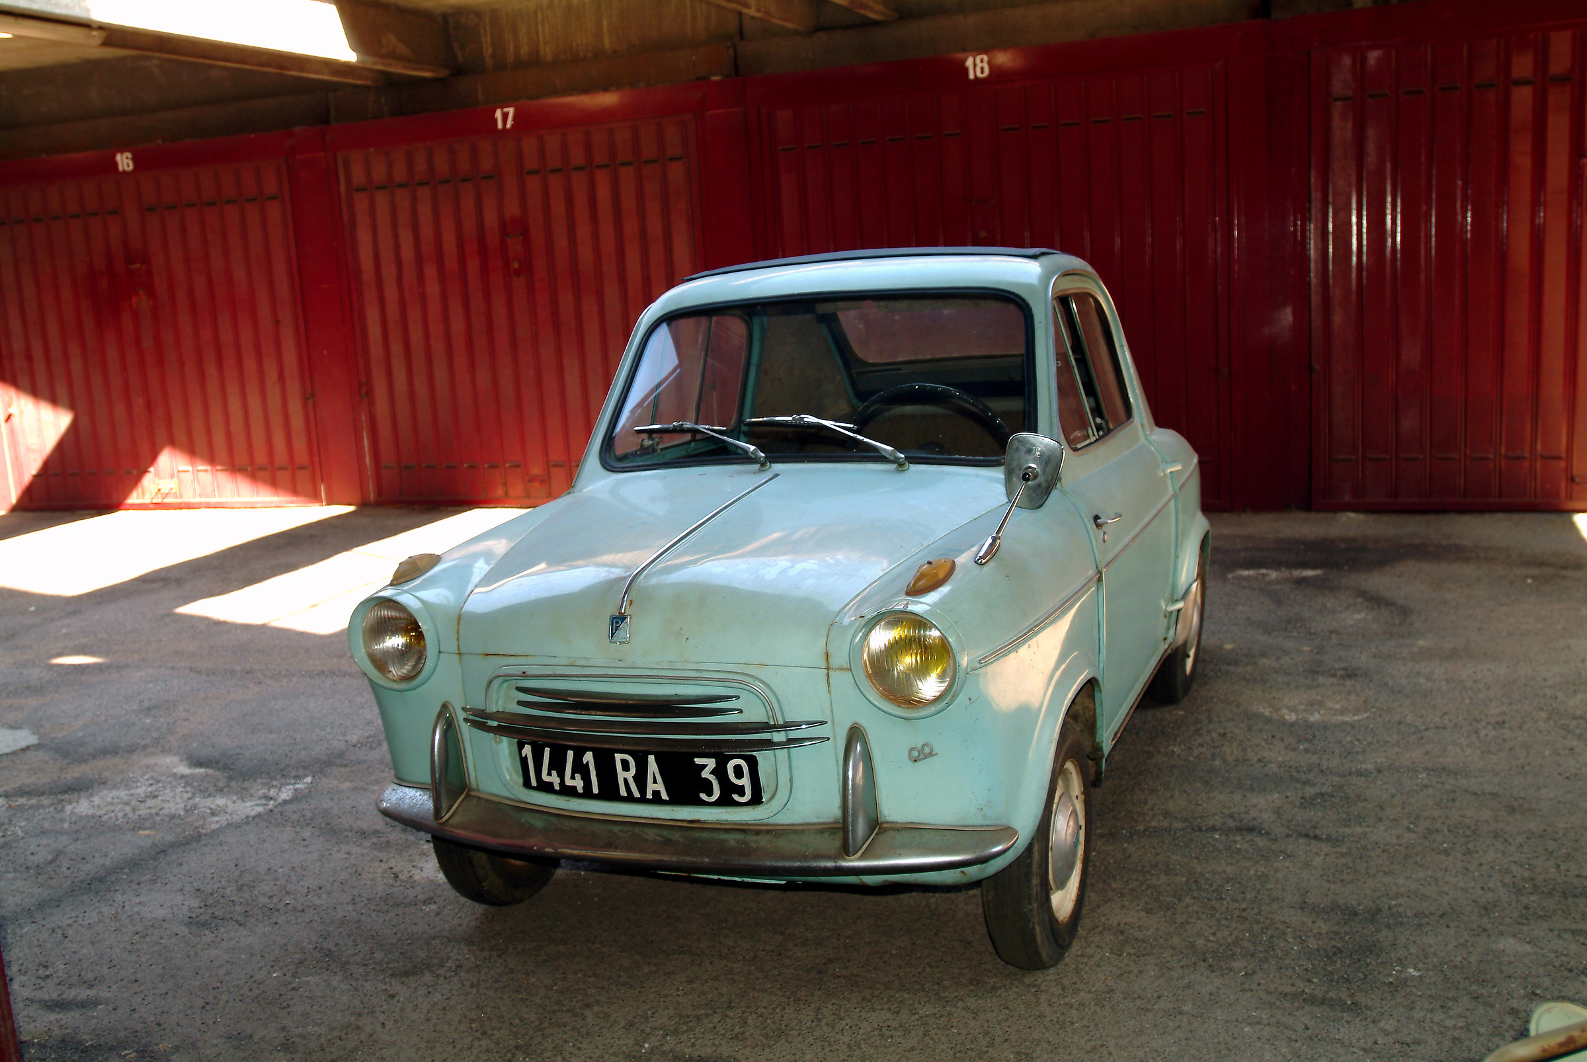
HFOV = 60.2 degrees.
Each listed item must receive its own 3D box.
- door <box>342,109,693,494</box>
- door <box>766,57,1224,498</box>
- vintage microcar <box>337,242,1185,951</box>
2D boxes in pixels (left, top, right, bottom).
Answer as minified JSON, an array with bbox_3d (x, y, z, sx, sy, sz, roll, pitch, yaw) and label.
[{"bbox_3d":[-1.642,-1.244,8.200,2.460,2.220,0.080,0,10,21],"label":"door"},{"bbox_3d":[1.024,-1.221,7.173,2.460,2.220,0.080,0,10,21],"label":"door"},{"bbox_3d":[0.245,-0.023,3.304,1.270,1.250,2.830,1,10,24],"label":"vintage microcar"}]

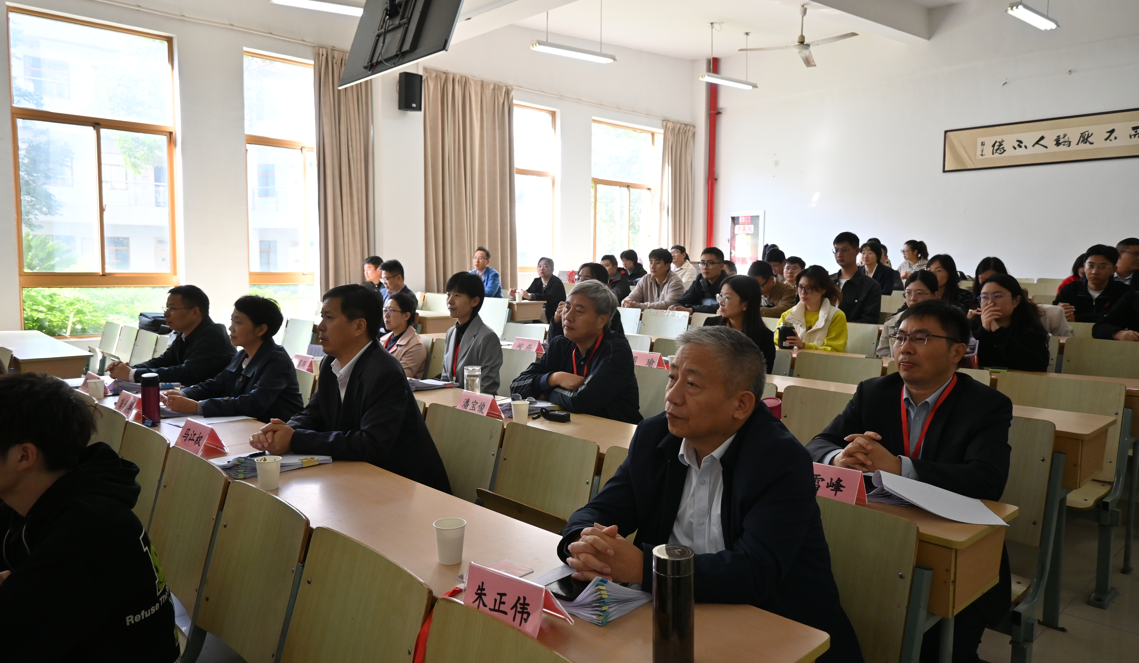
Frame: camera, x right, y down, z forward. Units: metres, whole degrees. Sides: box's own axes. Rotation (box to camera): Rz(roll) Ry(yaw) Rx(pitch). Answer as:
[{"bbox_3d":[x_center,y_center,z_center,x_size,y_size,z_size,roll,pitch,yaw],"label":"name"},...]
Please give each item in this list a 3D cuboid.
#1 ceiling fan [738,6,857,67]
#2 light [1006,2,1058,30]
[{"bbox_3d":[2.640,-3.373,8.430,1.300,0.530,1.300,-5,7,-44],"label":"ceiling fan"},{"bbox_3d":[5.028,-3.428,8.258,1.220,0.090,0.200,-9,10,-43],"label":"light"}]

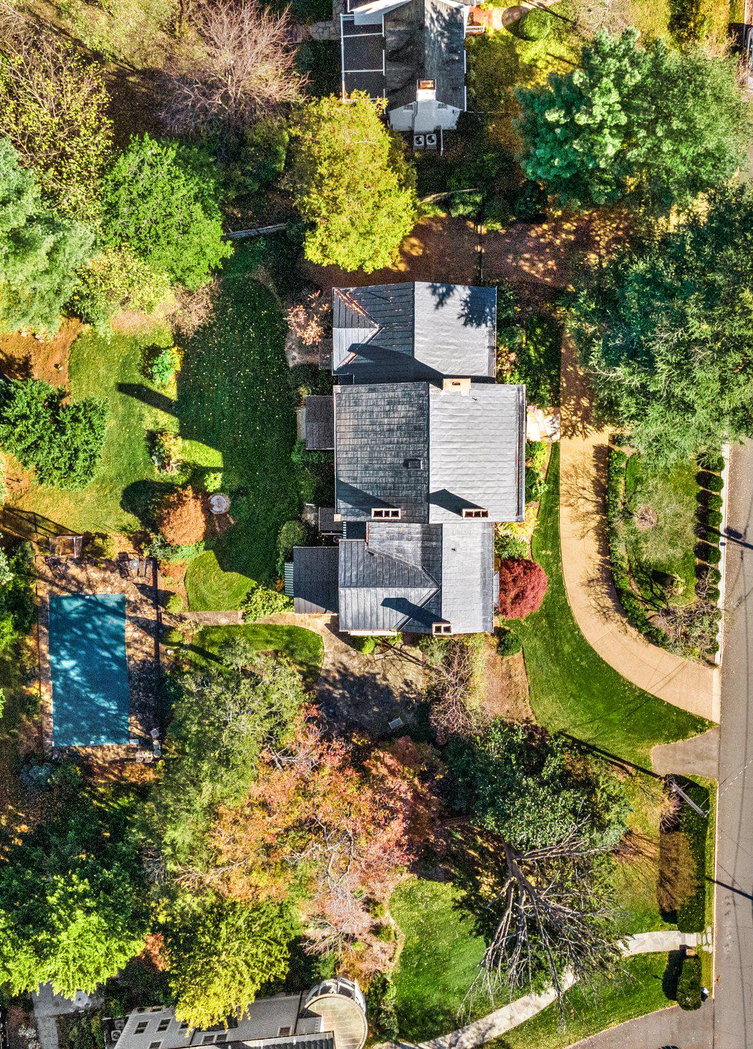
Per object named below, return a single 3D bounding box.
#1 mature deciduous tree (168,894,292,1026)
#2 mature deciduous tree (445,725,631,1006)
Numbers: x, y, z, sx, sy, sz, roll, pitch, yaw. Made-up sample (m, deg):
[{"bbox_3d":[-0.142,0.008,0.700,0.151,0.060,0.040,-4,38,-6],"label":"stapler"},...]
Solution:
[{"bbox_3d":[-10.714,32.235,71.880,9.120,12.500,7.500,0,94,1],"label":"mature deciduous tree"},{"bbox_3d":[11.552,23.980,69.531,12.820,15.500,17.960,0,94,1],"label":"mature deciduous tree"}]

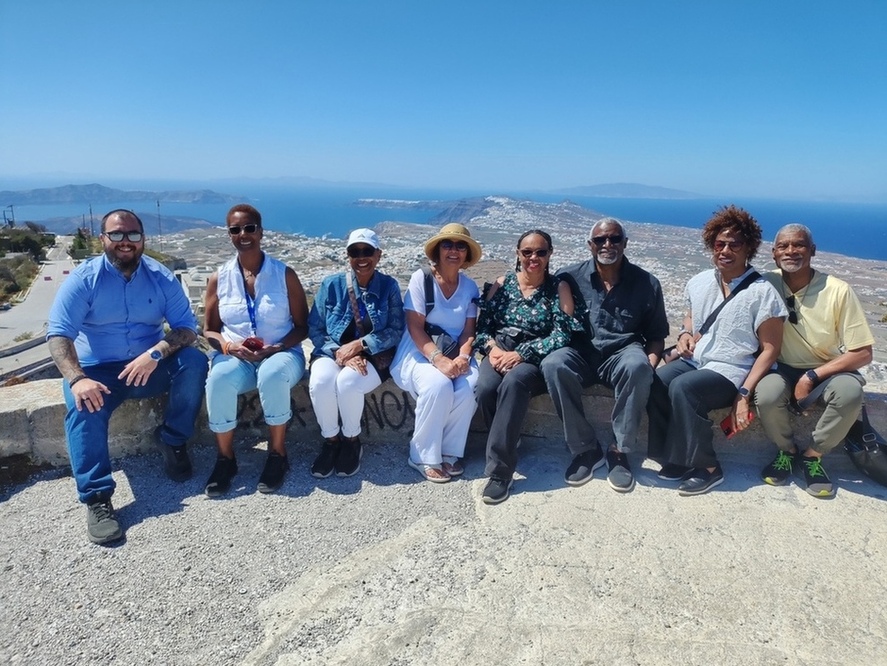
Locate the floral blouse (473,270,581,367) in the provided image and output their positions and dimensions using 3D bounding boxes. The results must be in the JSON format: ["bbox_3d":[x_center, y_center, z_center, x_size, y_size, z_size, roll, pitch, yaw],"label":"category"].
[{"bbox_3d":[0.392,-0.038,2.971,0.477,0.457,0.406,4,13,10],"label":"floral blouse"}]

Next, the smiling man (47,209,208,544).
[{"bbox_3d":[-1.302,0.070,2.581,0.650,1.096,0.995,-1,14,-12],"label":"smiling man"}]

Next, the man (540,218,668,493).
[{"bbox_3d":[0.735,0.041,2.946,0.589,1.106,0.771,4,14,11],"label":"man"}]

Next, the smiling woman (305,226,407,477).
[{"bbox_3d":[-0.398,0.053,2.925,0.457,1.025,0.650,1,13,-2],"label":"smiling woman"}]

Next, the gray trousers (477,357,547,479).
[{"bbox_3d":[0.341,0.314,2.909,0.376,0.487,0.721,5,14,14],"label":"gray trousers"}]

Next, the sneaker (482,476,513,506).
[{"bbox_3d":[0.246,0.604,2.686,0.102,0.102,0.274,6,14,18],"label":"sneaker"}]

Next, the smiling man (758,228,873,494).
[{"bbox_3d":[1.668,0.082,2.891,0.548,1.106,0.812,7,14,19],"label":"smiling man"}]

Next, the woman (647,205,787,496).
[{"bbox_3d":[1.253,0.037,2.875,0.507,1.177,0.812,8,15,24],"label":"woman"}]

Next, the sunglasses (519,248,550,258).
[{"bbox_3d":[0.418,-0.365,2.946,0.142,0.046,0.142,4,13,8],"label":"sunglasses"}]

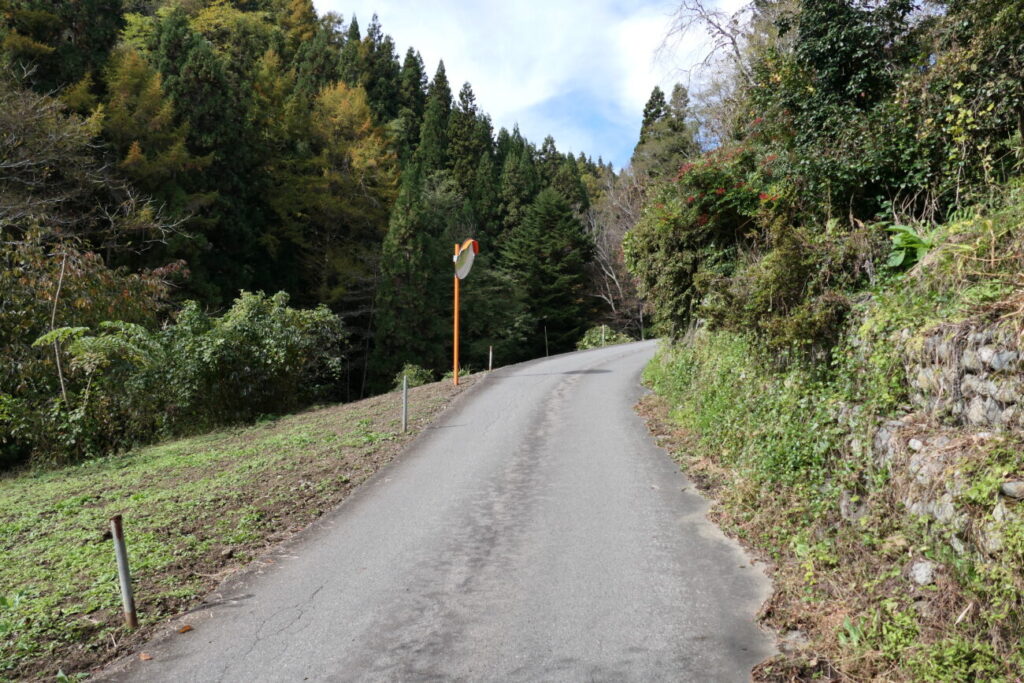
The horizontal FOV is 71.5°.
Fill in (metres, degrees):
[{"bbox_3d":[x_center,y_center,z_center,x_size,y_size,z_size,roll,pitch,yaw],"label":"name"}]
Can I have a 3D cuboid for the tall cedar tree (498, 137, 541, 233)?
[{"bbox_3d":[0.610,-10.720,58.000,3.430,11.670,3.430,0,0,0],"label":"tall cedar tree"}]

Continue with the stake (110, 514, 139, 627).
[{"bbox_3d":[-1.820,1.090,3.350,0.052,0.530,0.052,-9,0,0],"label":"stake"}]

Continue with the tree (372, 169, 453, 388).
[{"bbox_3d":[-3.820,-2.180,27.000,3.110,9.230,3.110,0,0,0],"label":"tree"}]

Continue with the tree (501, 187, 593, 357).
[{"bbox_3d":[1.650,-2.950,34.000,4.400,8.930,4.400,0,0,0],"label":"tree"}]

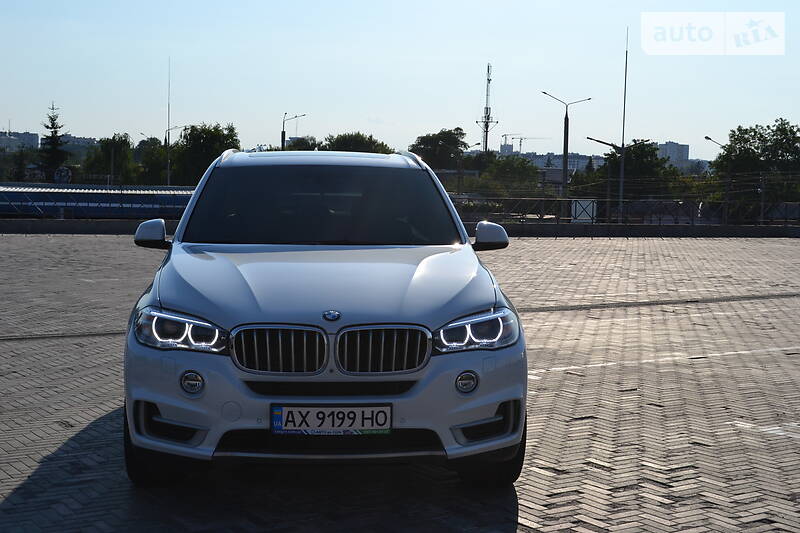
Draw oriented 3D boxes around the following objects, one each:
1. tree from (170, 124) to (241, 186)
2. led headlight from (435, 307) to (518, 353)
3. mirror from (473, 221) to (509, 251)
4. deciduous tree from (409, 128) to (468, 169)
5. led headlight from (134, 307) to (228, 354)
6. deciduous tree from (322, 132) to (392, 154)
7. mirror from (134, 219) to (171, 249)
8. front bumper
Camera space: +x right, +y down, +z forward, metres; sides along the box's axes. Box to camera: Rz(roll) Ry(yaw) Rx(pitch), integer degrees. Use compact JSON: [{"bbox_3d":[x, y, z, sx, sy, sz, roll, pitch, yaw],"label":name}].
[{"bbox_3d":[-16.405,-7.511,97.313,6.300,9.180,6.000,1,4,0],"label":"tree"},{"bbox_3d":[0.362,0.294,5.389,0.460,0.200,0.400,0,4,-5],"label":"led headlight"},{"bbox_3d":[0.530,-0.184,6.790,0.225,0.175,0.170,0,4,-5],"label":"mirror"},{"bbox_3d":[3.653,-8.409,112.340,6.200,9.970,6.000,1,4,0],"label":"deciduous tree"},{"bbox_3d":[-0.998,0.286,5.268,0.460,0.200,0.400,0,4,-5],"label":"led headlight"},{"bbox_3d":[-4.122,-8.092,110.319,7.000,9.360,6.500,1,4,0],"label":"deciduous tree"},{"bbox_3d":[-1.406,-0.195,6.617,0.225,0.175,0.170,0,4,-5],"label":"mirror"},{"bbox_3d":[-0.323,0.601,5.330,1.910,0.570,0.540,0,4,-5],"label":"front bumper"}]

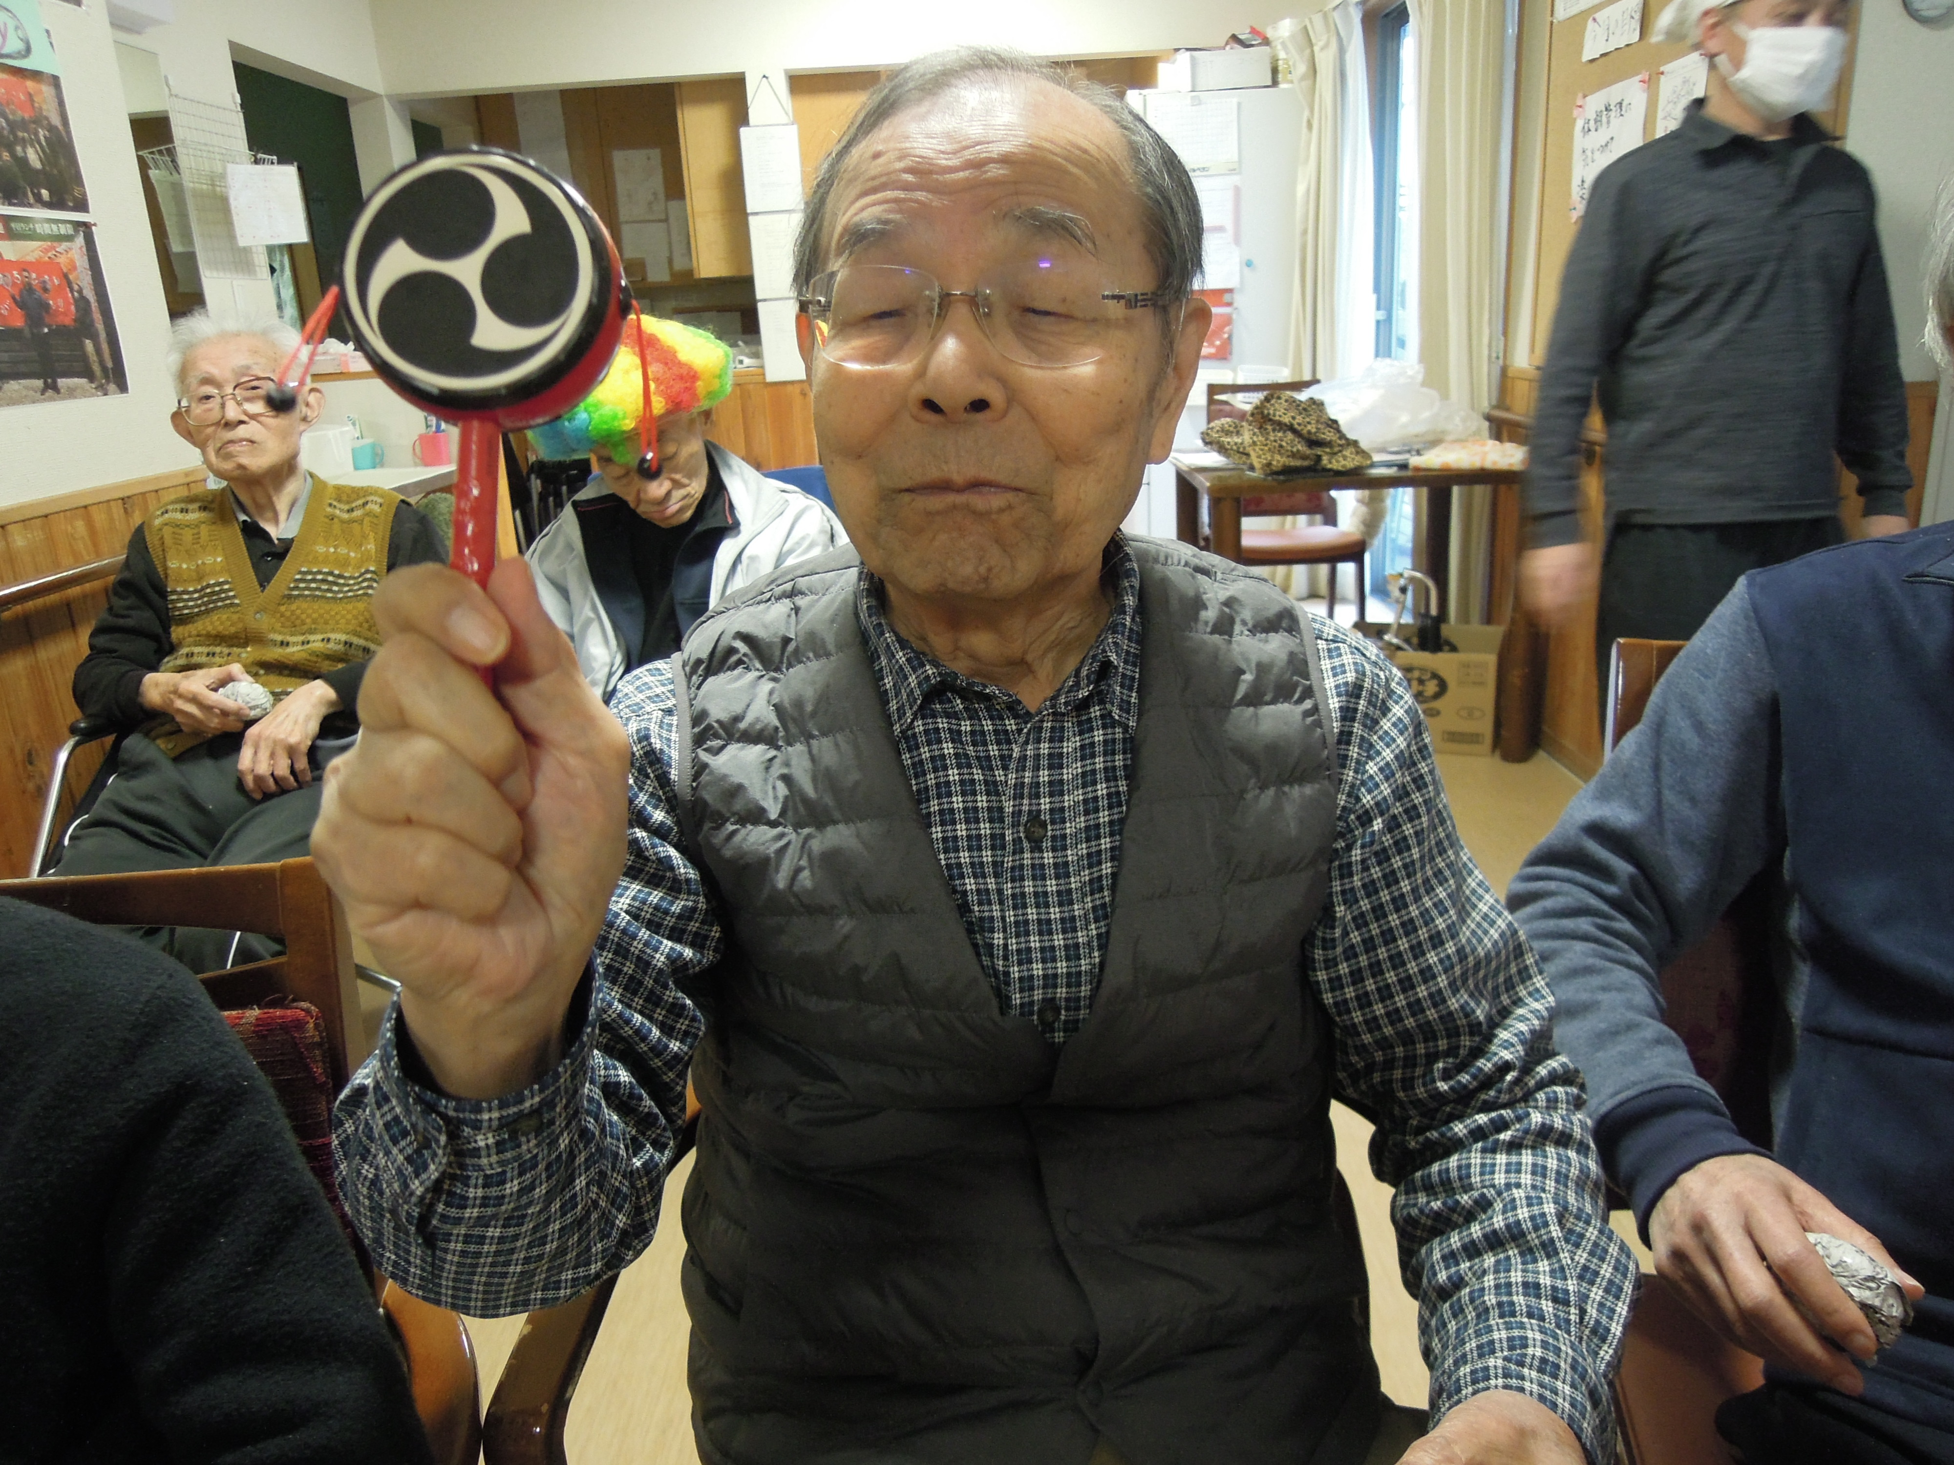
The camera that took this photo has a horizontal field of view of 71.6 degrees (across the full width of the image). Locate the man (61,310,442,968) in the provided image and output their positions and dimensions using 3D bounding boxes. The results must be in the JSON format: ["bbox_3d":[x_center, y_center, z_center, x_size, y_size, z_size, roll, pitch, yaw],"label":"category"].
[{"bbox_3d":[-0.898,0.054,1.776,0.530,1.170,0.850,-10,18,-21],"label":"man"}]

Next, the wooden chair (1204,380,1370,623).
[{"bbox_3d":[0.976,-0.648,4.330,0.450,0.866,0.520,-3,17,0],"label":"wooden chair"}]

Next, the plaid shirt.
[{"bbox_3d":[0.026,0.156,0.663,0.520,0.490,0.440,-3,17,0],"label":"plaid shirt"}]

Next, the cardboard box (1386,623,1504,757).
[{"bbox_3d":[1.170,-0.124,3.587,0.390,0.268,0.320,3,18,18],"label":"cardboard box"}]

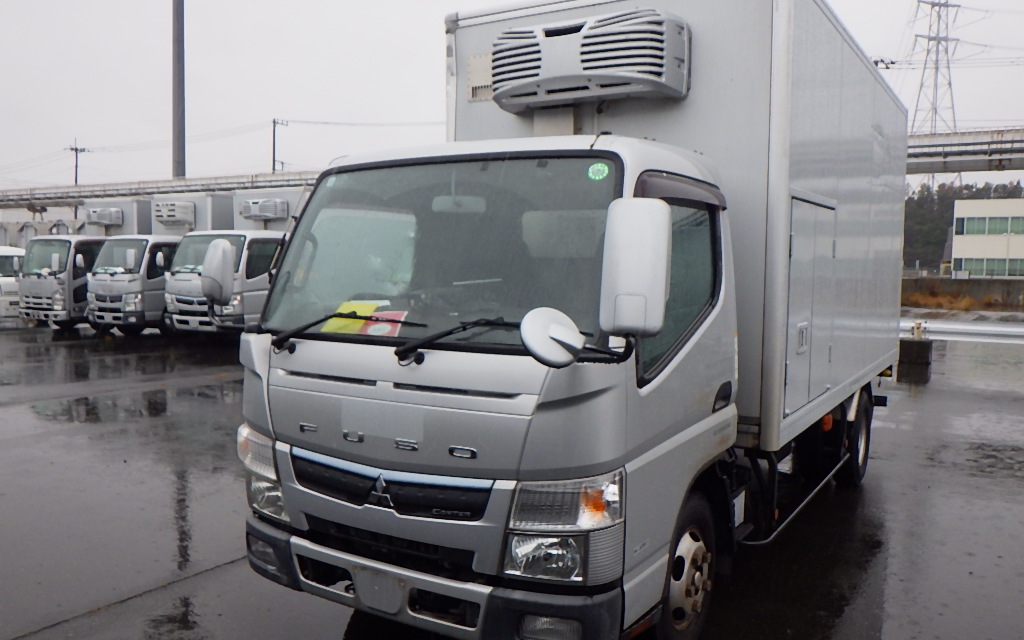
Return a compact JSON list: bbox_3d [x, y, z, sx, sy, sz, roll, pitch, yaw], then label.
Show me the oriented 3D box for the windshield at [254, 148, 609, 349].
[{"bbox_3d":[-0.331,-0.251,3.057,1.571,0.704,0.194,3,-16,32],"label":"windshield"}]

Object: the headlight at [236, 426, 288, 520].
[{"bbox_3d":[-0.976,0.592,3.365,0.365,0.367,0.199,3,5,32],"label":"headlight"}]

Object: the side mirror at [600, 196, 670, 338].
[{"bbox_3d":[0.333,-0.151,2.201,0.184,0.362,0.092,2,4,24],"label":"side mirror"}]

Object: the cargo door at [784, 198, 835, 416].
[{"bbox_3d":[1.532,-0.081,4.275,0.056,1.025,1.030,3,5,32],"label":"cargo door"}]

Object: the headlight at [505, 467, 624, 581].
[{"bbox_3d":[0.170,0.649,2.658,0.365,0.367,0.199,3,5,32],"label":"headlight"}]

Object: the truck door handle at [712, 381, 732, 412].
[{"bbox_3d":[0.869,0.314,3.419,0.046,0.102,0.245,3,5,32],"label":"truck door handle"}]

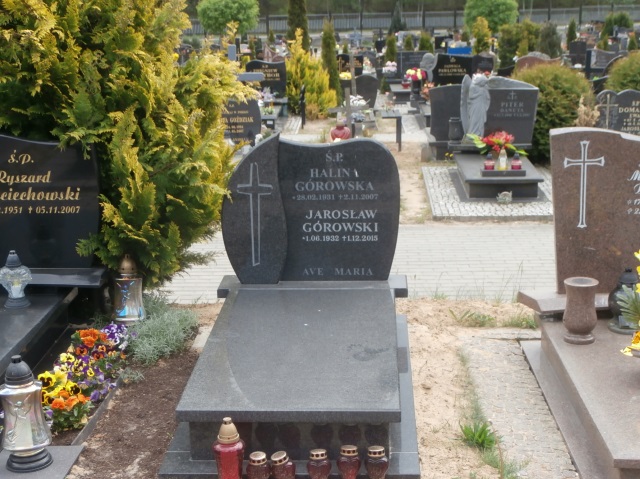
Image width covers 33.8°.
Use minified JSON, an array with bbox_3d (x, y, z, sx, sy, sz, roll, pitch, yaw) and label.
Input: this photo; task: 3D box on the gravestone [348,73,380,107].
[{"bbox_3d":[0.691,-2.456,17.568,0.580,0.560,0.120,-1,12,4],"label":"gravestone"}]

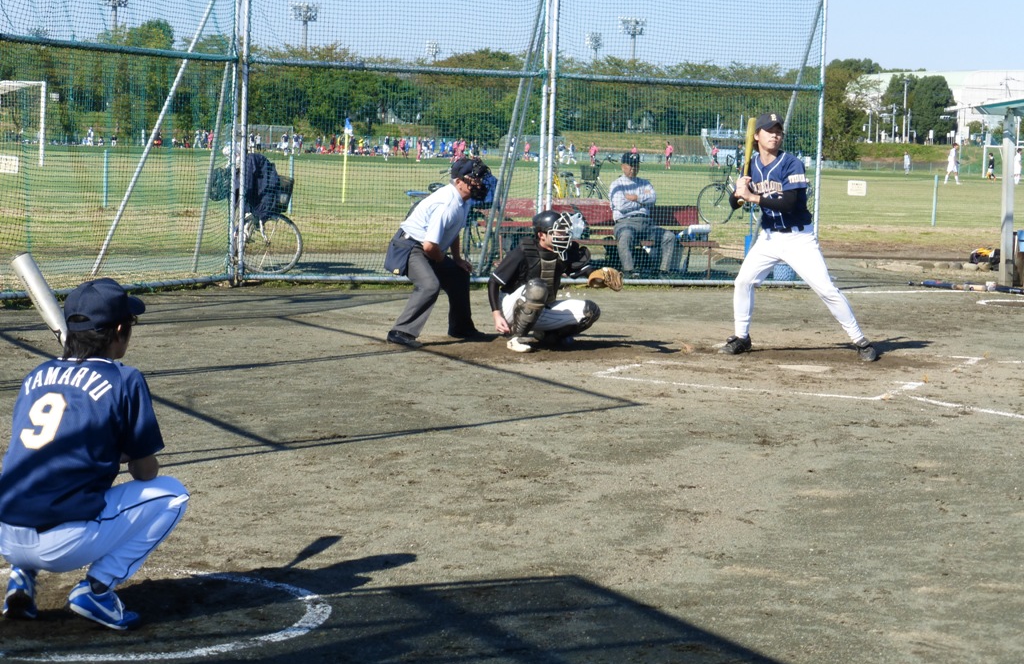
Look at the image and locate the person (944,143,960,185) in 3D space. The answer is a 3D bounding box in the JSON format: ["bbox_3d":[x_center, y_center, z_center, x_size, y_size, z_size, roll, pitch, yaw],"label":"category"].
[{"bbox_3d":[17.907,-6.850,95.000,0.620,1.700,0.500,2,5,6],"label":"person"}]

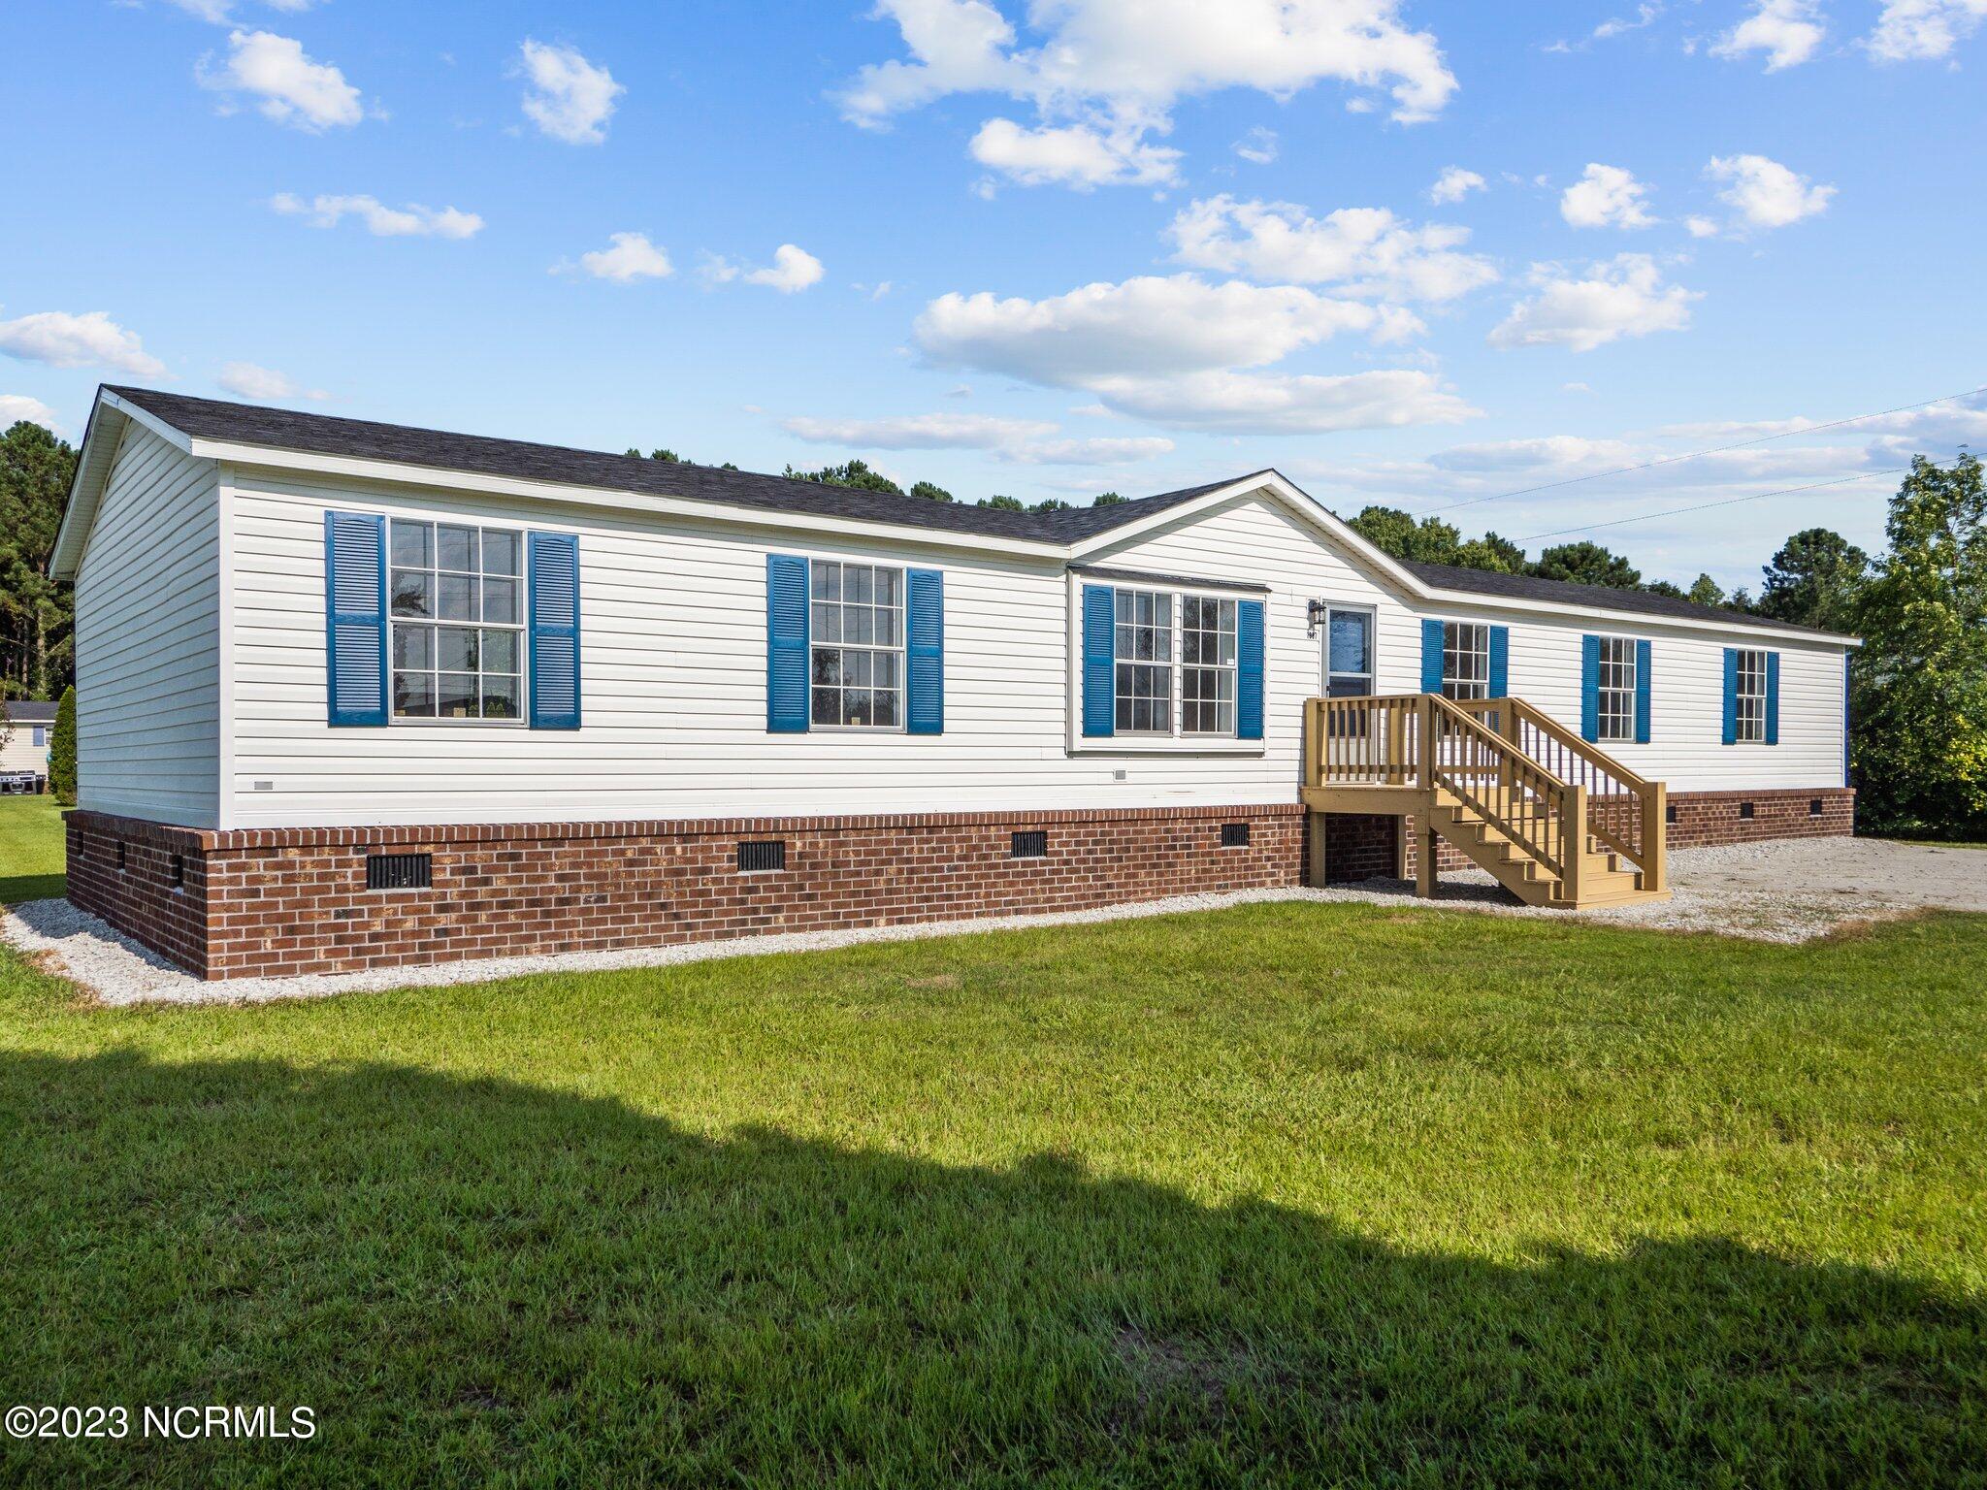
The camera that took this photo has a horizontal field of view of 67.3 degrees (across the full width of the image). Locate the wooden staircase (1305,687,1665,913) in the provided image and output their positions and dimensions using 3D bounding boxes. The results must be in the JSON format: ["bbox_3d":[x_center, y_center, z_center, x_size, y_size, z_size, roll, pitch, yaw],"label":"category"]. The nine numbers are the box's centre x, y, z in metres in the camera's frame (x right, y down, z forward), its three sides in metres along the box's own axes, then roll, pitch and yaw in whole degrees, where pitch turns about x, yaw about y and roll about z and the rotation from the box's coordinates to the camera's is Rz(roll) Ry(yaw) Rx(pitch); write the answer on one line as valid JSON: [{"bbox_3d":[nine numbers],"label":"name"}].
[{"bbox_3d":[4.735,0.482,14.664,1.654,1.940,3.099,0,-1,-38],"label":"wooden staircase"}]

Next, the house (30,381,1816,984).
[{"bbox_3d":[2.180,-0.619,19.075,23.479,4.358,7.400,0,-1,-38],"label":"house"}]

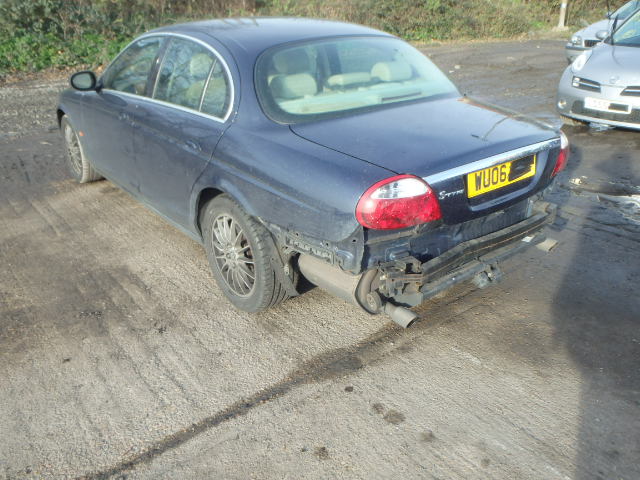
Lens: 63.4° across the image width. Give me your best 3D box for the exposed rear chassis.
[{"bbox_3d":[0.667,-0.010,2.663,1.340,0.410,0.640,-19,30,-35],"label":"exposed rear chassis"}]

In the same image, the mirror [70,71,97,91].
[{"bbox_3d":[-1.773,-1.196,3.892,0.195,0.150,0.110,-21,31,-37],"label":"mirror"}]

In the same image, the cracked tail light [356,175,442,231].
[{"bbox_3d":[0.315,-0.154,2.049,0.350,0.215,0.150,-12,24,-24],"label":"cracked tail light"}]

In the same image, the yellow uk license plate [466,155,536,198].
[{"bbox_3d":[0.837,-0.295,2.349,0.520,0.111,0.015,-19,22,-35],"label":"yellow uk license plate"}]

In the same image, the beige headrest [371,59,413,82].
[{"bbox_3d":[0.433,-1.015,3.134,0.240,0.130,0.130,-19,30,-35],"label":"beige headrest"}]

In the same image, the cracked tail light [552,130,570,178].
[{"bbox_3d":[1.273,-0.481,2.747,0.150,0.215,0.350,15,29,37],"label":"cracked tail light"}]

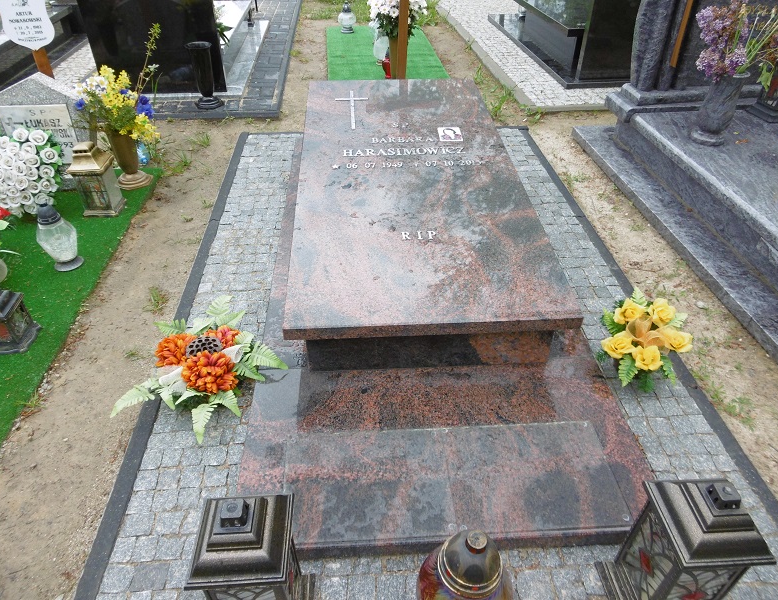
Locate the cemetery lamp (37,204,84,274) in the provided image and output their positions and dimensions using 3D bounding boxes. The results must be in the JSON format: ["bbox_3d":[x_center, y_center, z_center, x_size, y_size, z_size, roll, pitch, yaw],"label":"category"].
[{"bbox_3d":[-1.245,-0.246,2.087,0.129,0.260,0.129,-2,38,-3],"label":"cemetery lamp"}]

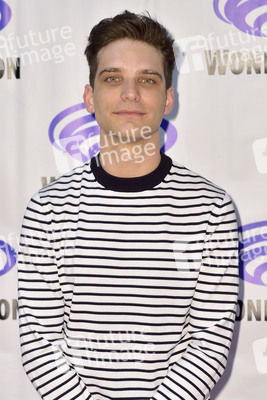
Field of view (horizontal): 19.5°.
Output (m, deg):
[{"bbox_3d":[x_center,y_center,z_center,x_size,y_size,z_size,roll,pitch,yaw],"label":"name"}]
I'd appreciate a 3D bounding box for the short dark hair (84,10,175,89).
[{"bbox_3d":[-0.007,-0.288,1.560,0.180,0.190,0.215,2,-3,-1],"label":"short dark hair"}]

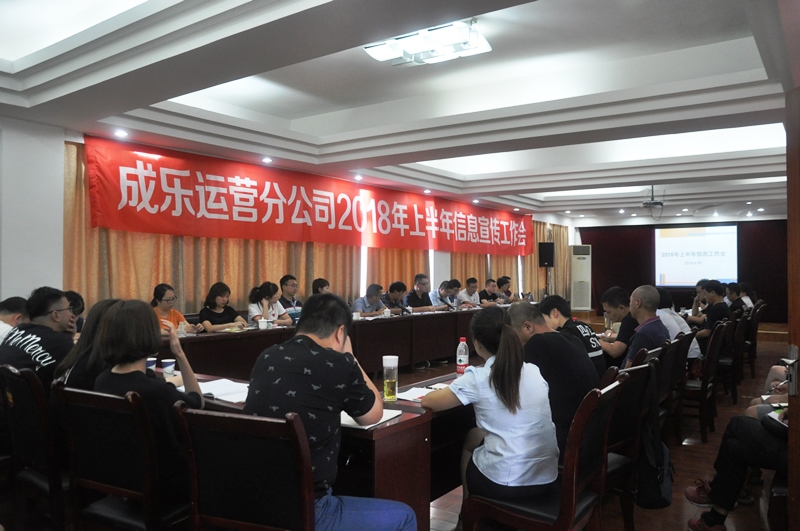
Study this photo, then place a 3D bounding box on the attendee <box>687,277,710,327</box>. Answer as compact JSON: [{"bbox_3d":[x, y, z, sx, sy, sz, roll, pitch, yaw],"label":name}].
[{"bbox_3d":[3.638,0.804,7.131,0.750,1.280,0.520,1,0,37],"label":"attendee"}]

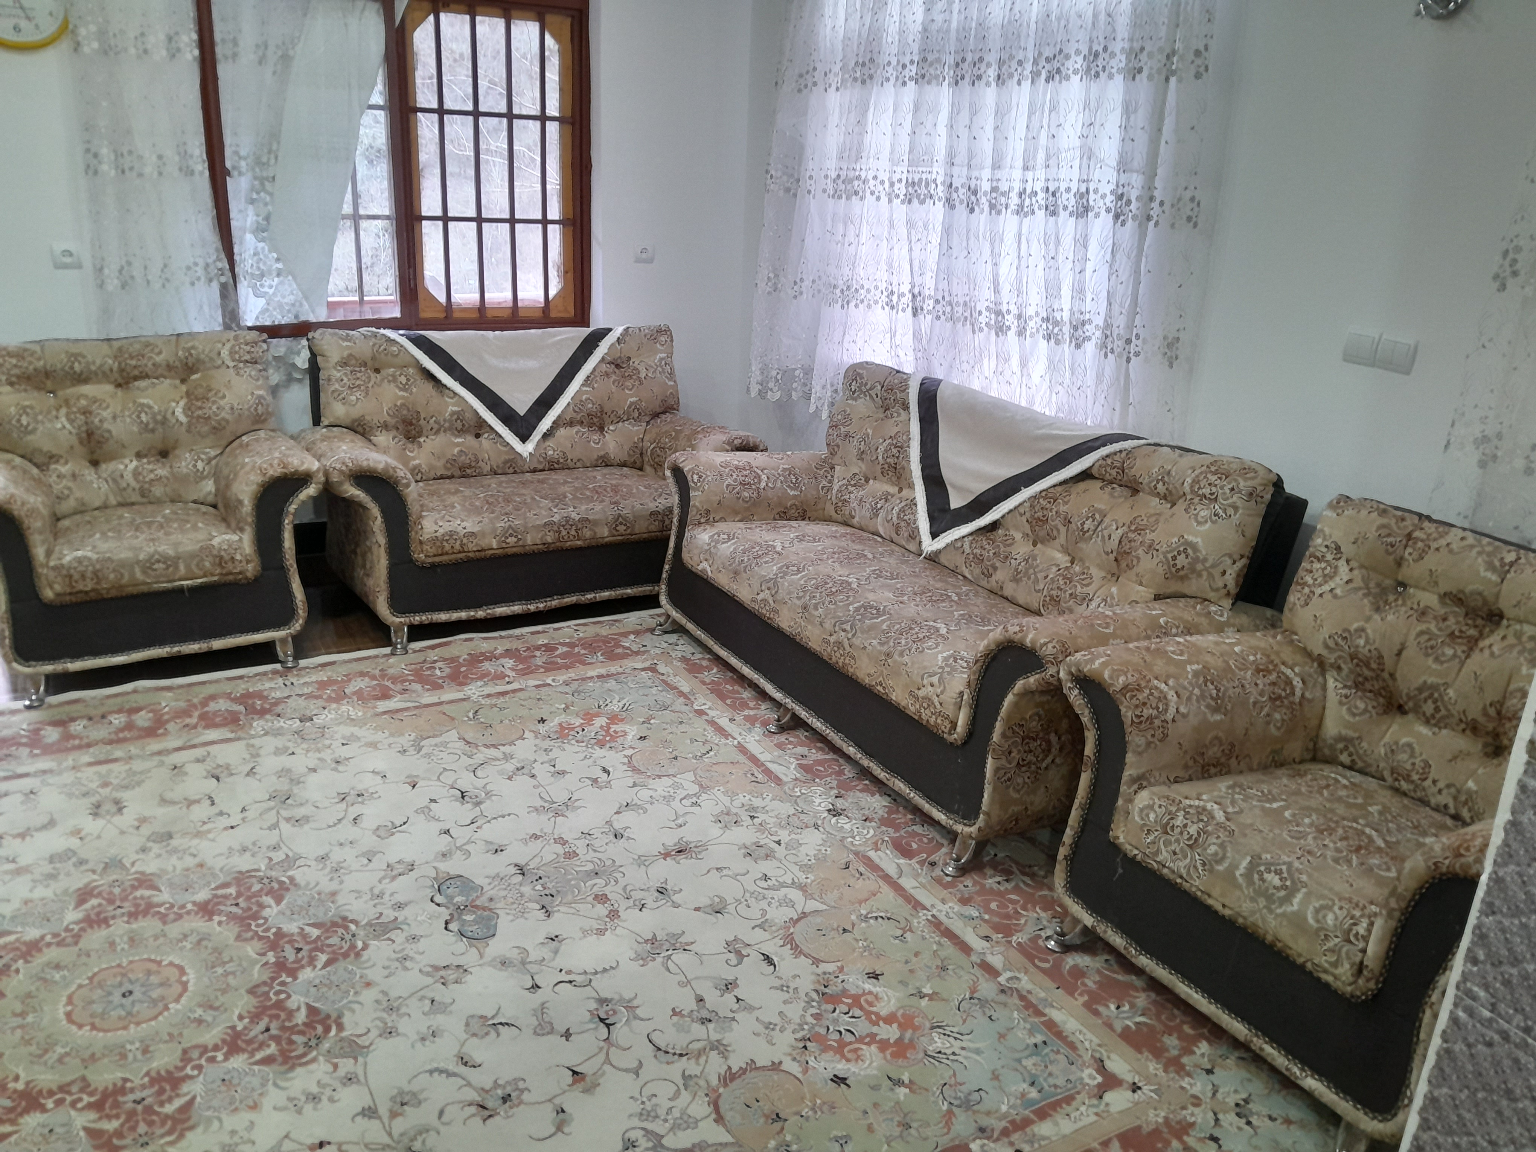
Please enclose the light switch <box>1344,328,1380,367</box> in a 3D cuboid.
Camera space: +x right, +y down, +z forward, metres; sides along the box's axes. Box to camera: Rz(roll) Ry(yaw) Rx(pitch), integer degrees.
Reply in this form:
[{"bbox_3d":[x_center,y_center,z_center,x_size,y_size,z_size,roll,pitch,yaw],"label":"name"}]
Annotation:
[{"bbox_3d":[1.402,-0.542,2.729,0.014,0.082,0.083,-8,21,-28],"label":"light switch"}]

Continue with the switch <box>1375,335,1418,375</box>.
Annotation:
[{"bbox_3d":[1.446,-0.510,2.657,0.014,0.082,0.083,-8,21,-28],"label":"switch"}]

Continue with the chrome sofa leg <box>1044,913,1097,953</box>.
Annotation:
[{"bbox_3d":[0.612,0.705,2.357,0.085,0.105,0.055,-8,21,-28],"label":"chrome sofa leg"}]

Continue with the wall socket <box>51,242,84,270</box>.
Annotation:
[{"bbox_3d":[-2.280,-1.039,3.752,0.082,0.083,0.014,-8,21,-28],"label":"wall socket"}]

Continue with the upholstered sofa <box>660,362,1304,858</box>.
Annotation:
[{"bbox_3d":[0.410,-0.047,3.324,0.890,0.905,1.950,-8,21,-28],"label":"upholstered sofa"}]

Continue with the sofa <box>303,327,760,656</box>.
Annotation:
[{"bbox_3d":[-0.822,-0.385,4.173,1.560,0.910,0.890,-8,21,-28],"label":"sofa"}]

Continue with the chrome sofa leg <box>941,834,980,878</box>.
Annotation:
[{"bbox_3d":[0.439,0.615,2.604,0.085,0.105,0.055,-8,21,-28],"label":"chrome sofa leg"}]

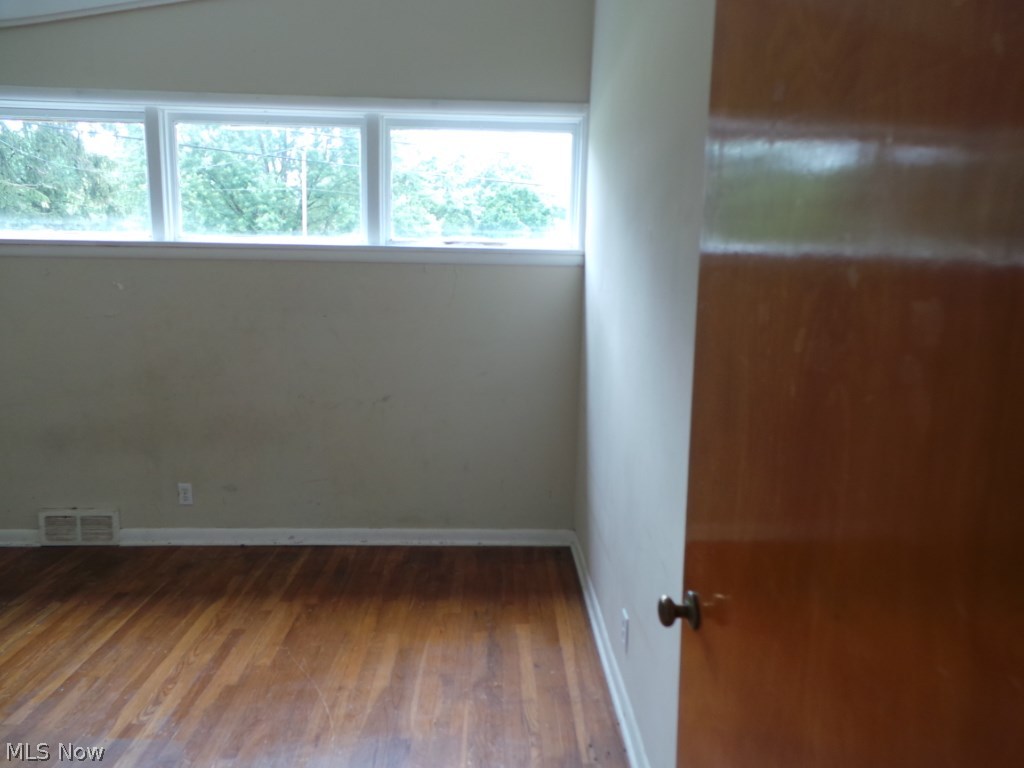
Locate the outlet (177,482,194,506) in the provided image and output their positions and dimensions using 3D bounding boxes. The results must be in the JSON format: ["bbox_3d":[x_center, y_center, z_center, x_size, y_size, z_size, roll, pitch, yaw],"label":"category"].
[{"bbox_3d":[-1.653,0.560,3.447,0.070,0.114,0.010,1,9,-2],"label":"outlet"}]

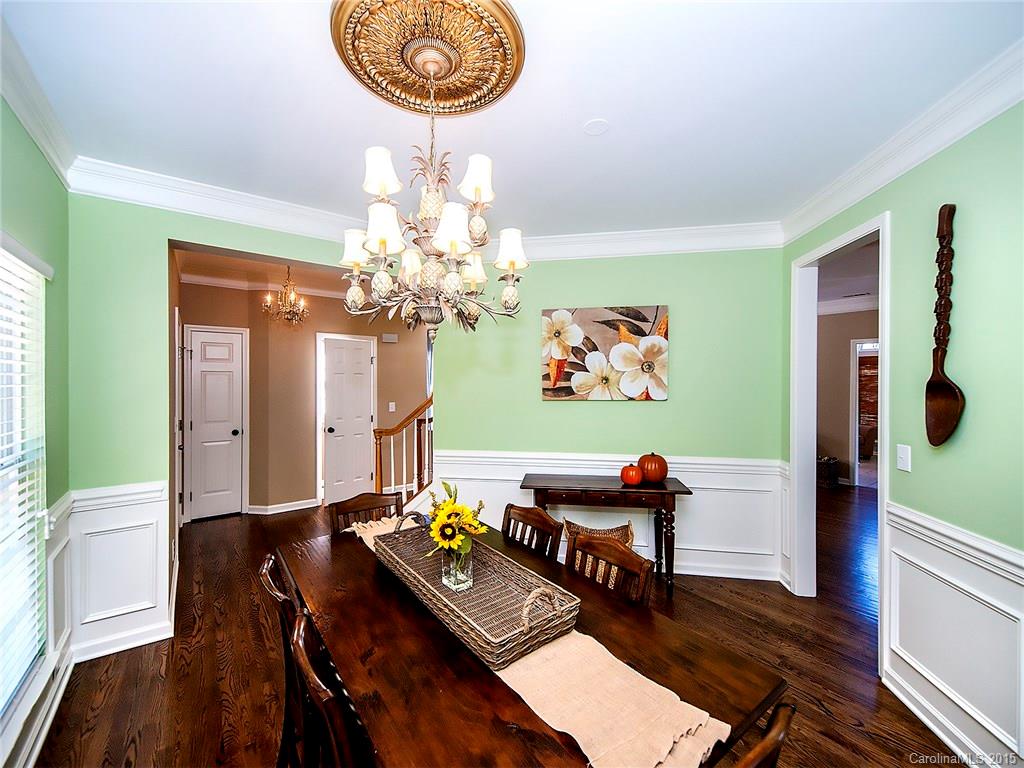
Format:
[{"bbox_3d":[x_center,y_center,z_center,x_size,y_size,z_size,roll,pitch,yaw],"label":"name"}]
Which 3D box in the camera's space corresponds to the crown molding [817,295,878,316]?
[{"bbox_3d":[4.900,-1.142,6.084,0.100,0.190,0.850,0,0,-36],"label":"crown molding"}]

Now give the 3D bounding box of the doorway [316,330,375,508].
[{"bbox_3d":[-2.082,0.427,5.282,0.730,2.090,0.060,0,0,-36],"label":"doorway"}]

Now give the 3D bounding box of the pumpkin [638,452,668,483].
[{"bbox_3d":[1.082,0.636,3.165,0.217,0.222,0.217,0,0,8],"label":"pumpkin"}]

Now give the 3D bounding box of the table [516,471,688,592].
[{"bbox_3d":[0.675,1.112,3.095,1.170,0.755,0.400,0,0,9],"label":"table"}]

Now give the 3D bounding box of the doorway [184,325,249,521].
[{"bbox_3d":[-3.221,0.430,4.541,0.570,2.090,0.060,0,0,-36],"label":"doorway"}]

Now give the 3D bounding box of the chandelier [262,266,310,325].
[{"bbox_3d":[-2.195,-0.866,4.030,0.430,0.560,0.430,0,0,-36],"label":"chandelier"}]

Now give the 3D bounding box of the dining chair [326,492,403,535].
[{"bbox_3d":[-0.674,1.064,2.124,0.430,0.900,0.500,0,0,-37],"label":"dining chair"}]

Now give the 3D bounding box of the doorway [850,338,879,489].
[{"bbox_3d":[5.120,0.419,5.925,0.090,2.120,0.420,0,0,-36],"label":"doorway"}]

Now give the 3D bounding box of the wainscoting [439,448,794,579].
[{"bbox_3d":[0.677,1.029,3.314,2.710,0.915,0.060,0,0,9],"label":"wainscoting"}]

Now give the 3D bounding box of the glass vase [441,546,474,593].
[{"bbox_3d":[-0.204,0.688,1.548,0.082,0.125,0.082,0,0,-37],"label":"glass vase"}]

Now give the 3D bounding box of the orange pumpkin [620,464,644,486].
[{"bbox_3d":[0.885,0.669,3.050,0.165,0.155,0.165,0,0,9],"label":"orange pumpkin"}]

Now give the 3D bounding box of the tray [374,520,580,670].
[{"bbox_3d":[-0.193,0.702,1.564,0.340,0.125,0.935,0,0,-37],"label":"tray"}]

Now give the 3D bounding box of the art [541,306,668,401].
[{"bbox_3d":[0.745,-0.239,3.361,0.999,0.753,0.037,0,0,8],"label":"art"}]

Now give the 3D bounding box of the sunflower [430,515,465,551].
[{"bbox_3d":[-0.231,0.532,1.485,0.122,0.125,0.055,0,-16,-6],"label":"sunflower"}]

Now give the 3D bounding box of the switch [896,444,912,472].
[{"bbox_3d":[1.852,0.352,1.960,0.012,0.118,0.077,0,0,9],"label":"switch"}]

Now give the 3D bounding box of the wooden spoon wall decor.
[{"bbox_3d":[1.792,-0.236,1.716,0.055,1.000,0.165,0,0,9],"label":"wooden spoon wall decor"}]

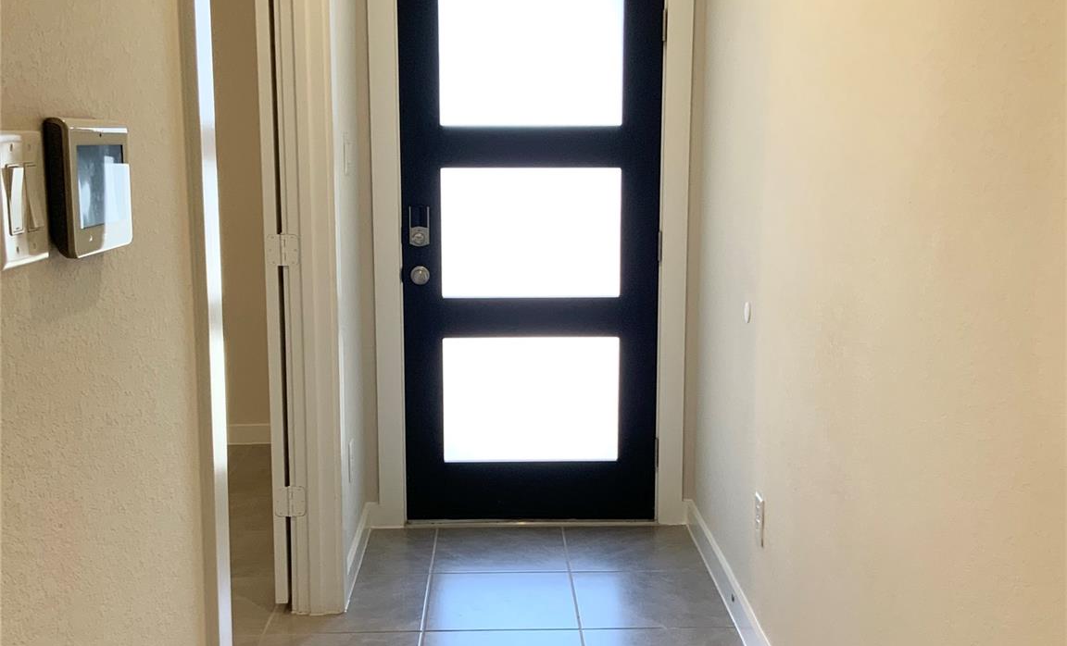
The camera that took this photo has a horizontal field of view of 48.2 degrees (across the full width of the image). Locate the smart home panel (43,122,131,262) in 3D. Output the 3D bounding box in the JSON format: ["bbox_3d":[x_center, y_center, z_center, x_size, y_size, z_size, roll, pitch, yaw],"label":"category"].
[{"bbox_3d":[-0.494,-0.151,1.334,0.025,0.137,0.200,0,9,-2],"label":"smart home panel"}]

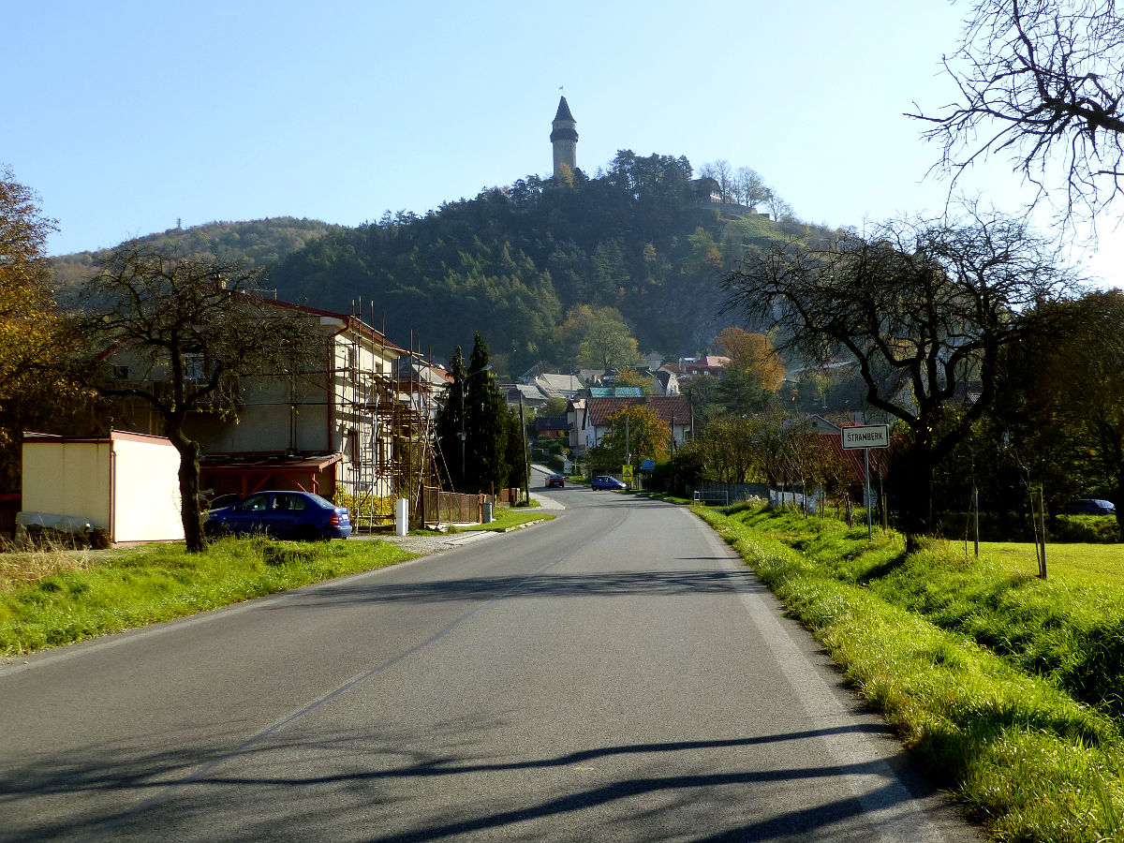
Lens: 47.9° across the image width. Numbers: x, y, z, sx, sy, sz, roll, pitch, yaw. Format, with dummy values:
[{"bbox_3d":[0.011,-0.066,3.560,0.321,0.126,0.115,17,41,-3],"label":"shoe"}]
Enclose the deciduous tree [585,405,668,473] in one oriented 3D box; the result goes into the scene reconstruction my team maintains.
[{"bbox_3d":[7.196,1.990,138.000,8.600,7.500,7.600,0,-2,0],"label":"deciduous tree"}]

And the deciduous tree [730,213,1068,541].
[{"bbox_3d":[6.631,-0.798,24.800,6.900,6.700,6.300,0,-2,0],"label":"deciduous tree"}]

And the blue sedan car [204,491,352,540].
[{"bbox_3d":[-7.880,2.550,34.200,4.220,1.450,1.650,0,-3,4],"label":"blue sedan car"}]

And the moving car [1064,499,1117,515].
[{"bbox_3d":[32.740,5.510,78.000,1.750,1.450,4.200,1,-4,-21],"label":"moving car"}]

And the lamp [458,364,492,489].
[{"bbox_3d":[-4.241,1.015,61.000,1.600,7.400,0.400,-1,-4,0],"label":"lamp"}]

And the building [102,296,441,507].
[{"bbox_3d":[-10.859,-0.012,46.293,8.600,8.000,9.300,-1,-4,5],"label":"building"}]

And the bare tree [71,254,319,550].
[{"bbox_3d":[-8.205,-0.531,28.700,5.500,6.900,5.100,0,-2,0],"label":"bare tree"}]

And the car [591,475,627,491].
[{"bbox_3d":[4.527,5.902,120.000,3.750,1.460,1.630,-1,-3,16],"label":"car"}]

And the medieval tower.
[{"bbox_3d":[1.026,-123.151,555.000,12.200,39.000,12.200,-1,-4,0],"label":"medieval tower"}]

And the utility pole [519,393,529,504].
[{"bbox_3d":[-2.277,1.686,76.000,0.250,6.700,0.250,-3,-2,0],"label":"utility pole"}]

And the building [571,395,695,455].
[{"bbox_3d":[8.541,0.745,155.000,13.500,7.600,10.000,0,-3,-8],"label":"building"}]

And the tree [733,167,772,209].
[{"bbox_3d":[81.280,-99.652,540.000,16.500,17.600,16.500,-1,-4,0],"label":"tree"}]

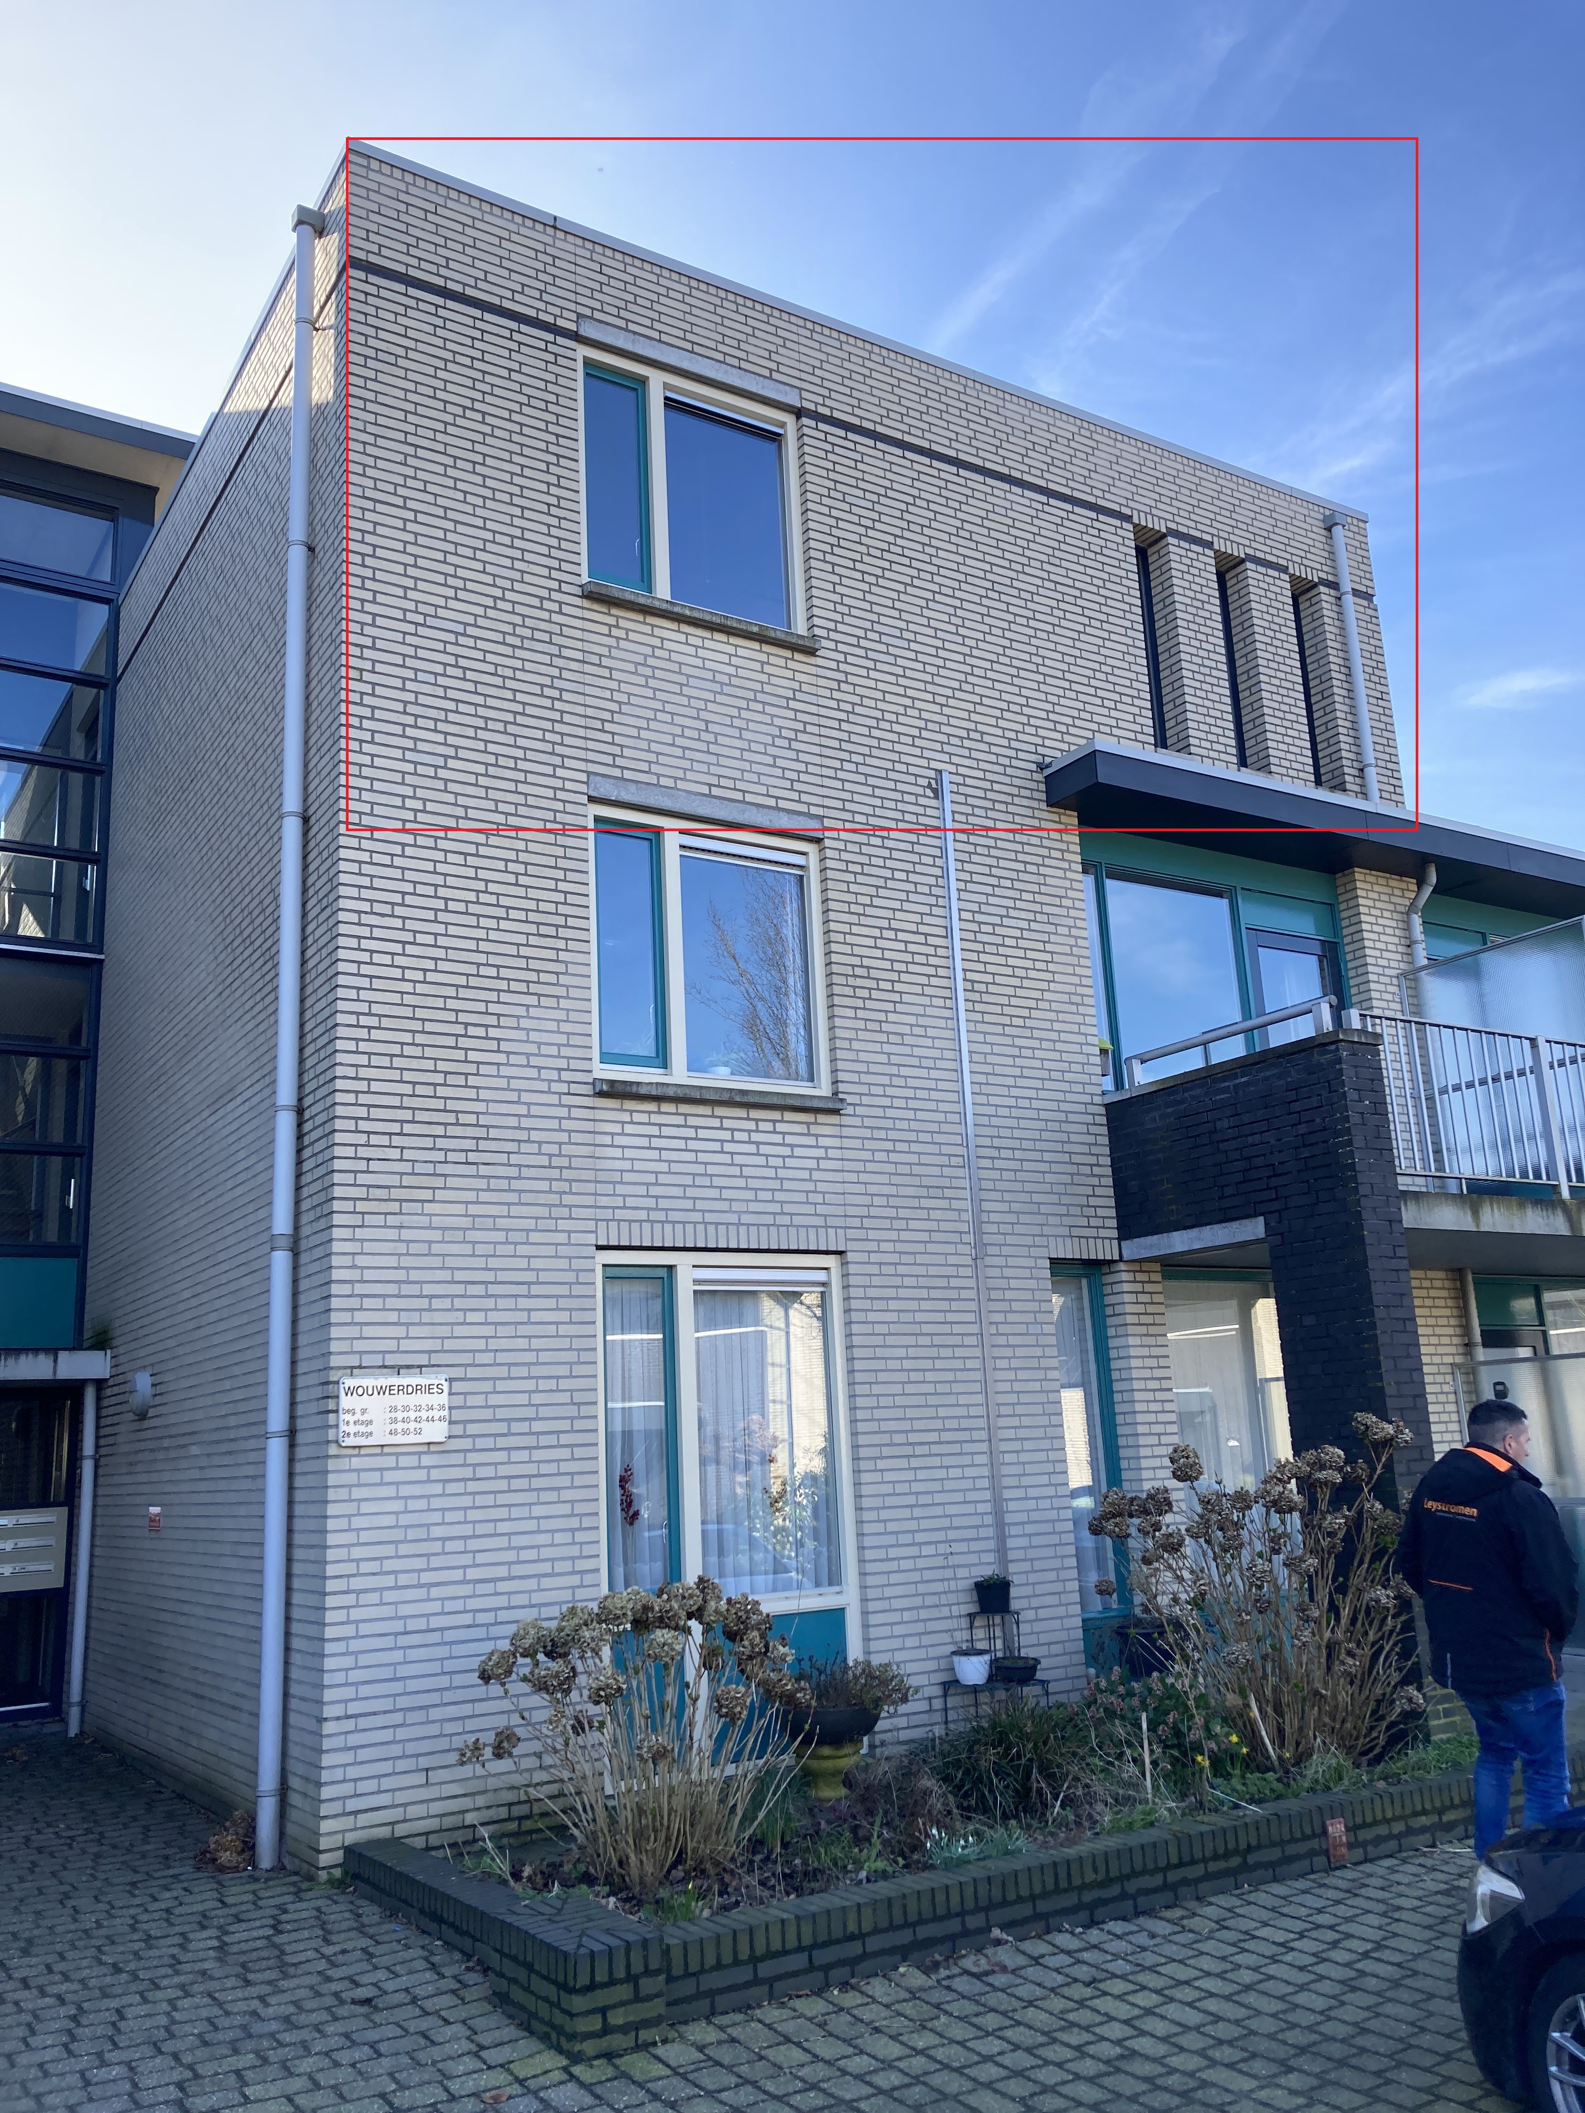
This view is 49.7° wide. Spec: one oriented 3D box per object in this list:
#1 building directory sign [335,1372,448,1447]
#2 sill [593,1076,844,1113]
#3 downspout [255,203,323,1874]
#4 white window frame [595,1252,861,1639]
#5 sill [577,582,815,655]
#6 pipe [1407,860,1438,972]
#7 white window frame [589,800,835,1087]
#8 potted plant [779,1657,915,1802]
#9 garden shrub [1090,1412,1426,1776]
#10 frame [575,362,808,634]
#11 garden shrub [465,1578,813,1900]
[{"bbox_3d":[-1.791,1.596,7.701,0.508,0.302,0.025,5,-15,-32],"label":"building directory sign"},{"bbox_3d":[-0.359,0.218,8.905,1.480,0.080,0.147,6,-16,-32],"label":"sill"},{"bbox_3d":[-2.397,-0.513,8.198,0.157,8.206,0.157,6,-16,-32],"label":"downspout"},{"bbox_3d":[-0.345,1.913,8.697,1.494,1.814,0.100,5,-15,-32],"label":"white window frame"},{"bbox_3d":[-0.494,-2.431,9.599,1.494,0.085,0.135,5,-15,-32],"label":"sill"},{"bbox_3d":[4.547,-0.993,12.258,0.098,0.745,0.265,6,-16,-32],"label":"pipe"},{"bbox_3d":[-0.466,-0.559,9.534,1.420,1.440,0.100,5,-14,-32],"label":"white window frame"},{"bbox_3d":[0.218,2.956,7.505,0.550,0.625,0.490,5,-15,-32],"label":"potted plant"},{"bbox_3d":[2.217,2.545,8.133,1.471,1.569,1.274,6,-16,-32],"label":"garden shrub"},{"bbox_3d":[-0.590,-3.217,9.880,1.489,1.481,0.100,5,-15,-32],"label":"frame"},{"bbox_3d":[-0.597,2.568,6.542,1.216,1.069,1.118,-3,-13,-1],"label":"garden shrub"}]

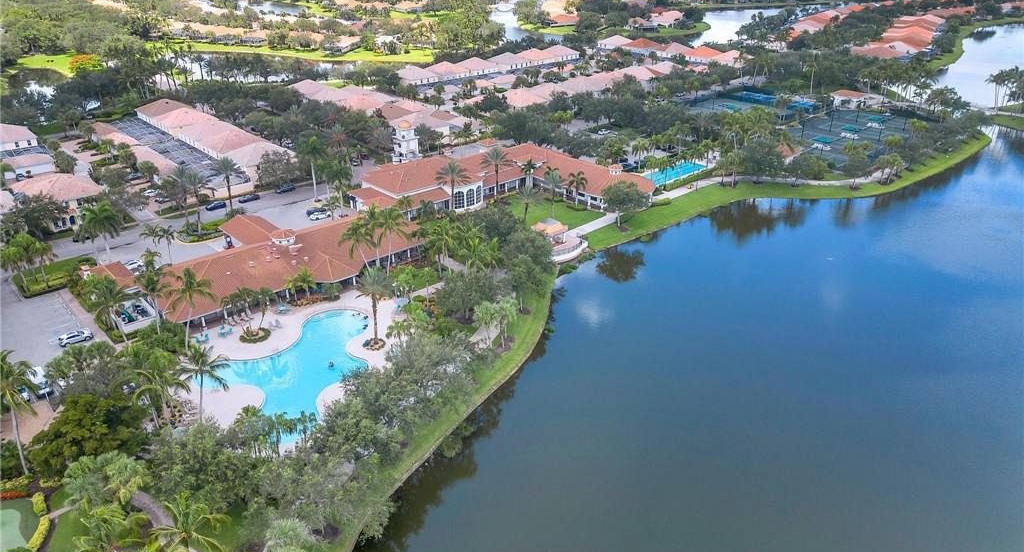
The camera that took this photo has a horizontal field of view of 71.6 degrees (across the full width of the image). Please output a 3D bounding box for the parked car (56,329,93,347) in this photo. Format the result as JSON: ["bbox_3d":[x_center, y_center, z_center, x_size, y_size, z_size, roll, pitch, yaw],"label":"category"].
[{"bbox_3d":[-67.700,9.280,110.000,4.600,1.600,1.870,-20,33,-35],"label":"parked car"}]

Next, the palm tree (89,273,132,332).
[{"bbox_3d":[-65.100,5.540,117.280,7.970,11.200,7.970,-16,31,-29],"label":"palm tree"}]

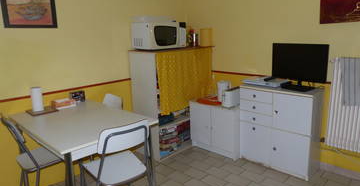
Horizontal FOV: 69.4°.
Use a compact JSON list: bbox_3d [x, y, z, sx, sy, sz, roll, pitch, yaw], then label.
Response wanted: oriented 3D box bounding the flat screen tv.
[{"bbox_3d":[1.129,-0.252,2.501,0.210,0.428,0.524,-14,17,-43],"label":"flat screen tv"}]

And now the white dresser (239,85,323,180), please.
[{"bbox_3d":[1.054,0.354,2.746,0.322,0.844,0.734,-14,17,-43],"label":"white dresser"}]

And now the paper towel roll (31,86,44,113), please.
[{"bbox_3d":[-1.290,0.060,2.353,0.102,0.220,0.102,-14,17,-43],"label":"paper towel roll"}]

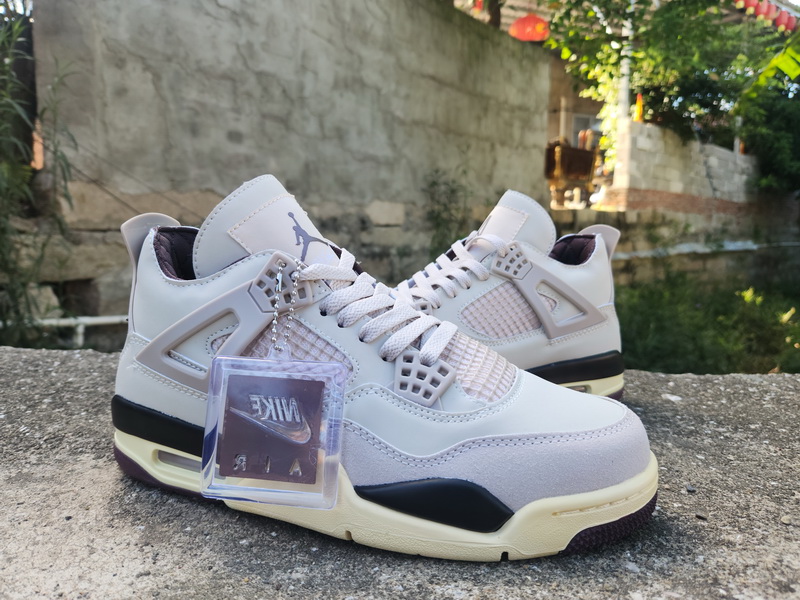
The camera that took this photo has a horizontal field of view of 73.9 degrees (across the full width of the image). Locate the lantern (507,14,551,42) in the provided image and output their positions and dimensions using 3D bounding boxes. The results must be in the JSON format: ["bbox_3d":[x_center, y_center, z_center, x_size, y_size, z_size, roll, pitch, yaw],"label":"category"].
[{"bbox_3d":[1.706,-3.569,7.000,0.540,0.400,0.540,1,10,0],"label":"lantern"}]

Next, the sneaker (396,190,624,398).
[{"bbox_3d":[0.034,0.001,0.404,0.300,0.170,0.110,-1,10,-13],"label":"sneaker"}]

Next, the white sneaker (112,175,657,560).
[{"bbox_3d":[-0.013,0.022,0.280,0.300,0.170,0.110,3,10,12],"label":"white sneaker"}]

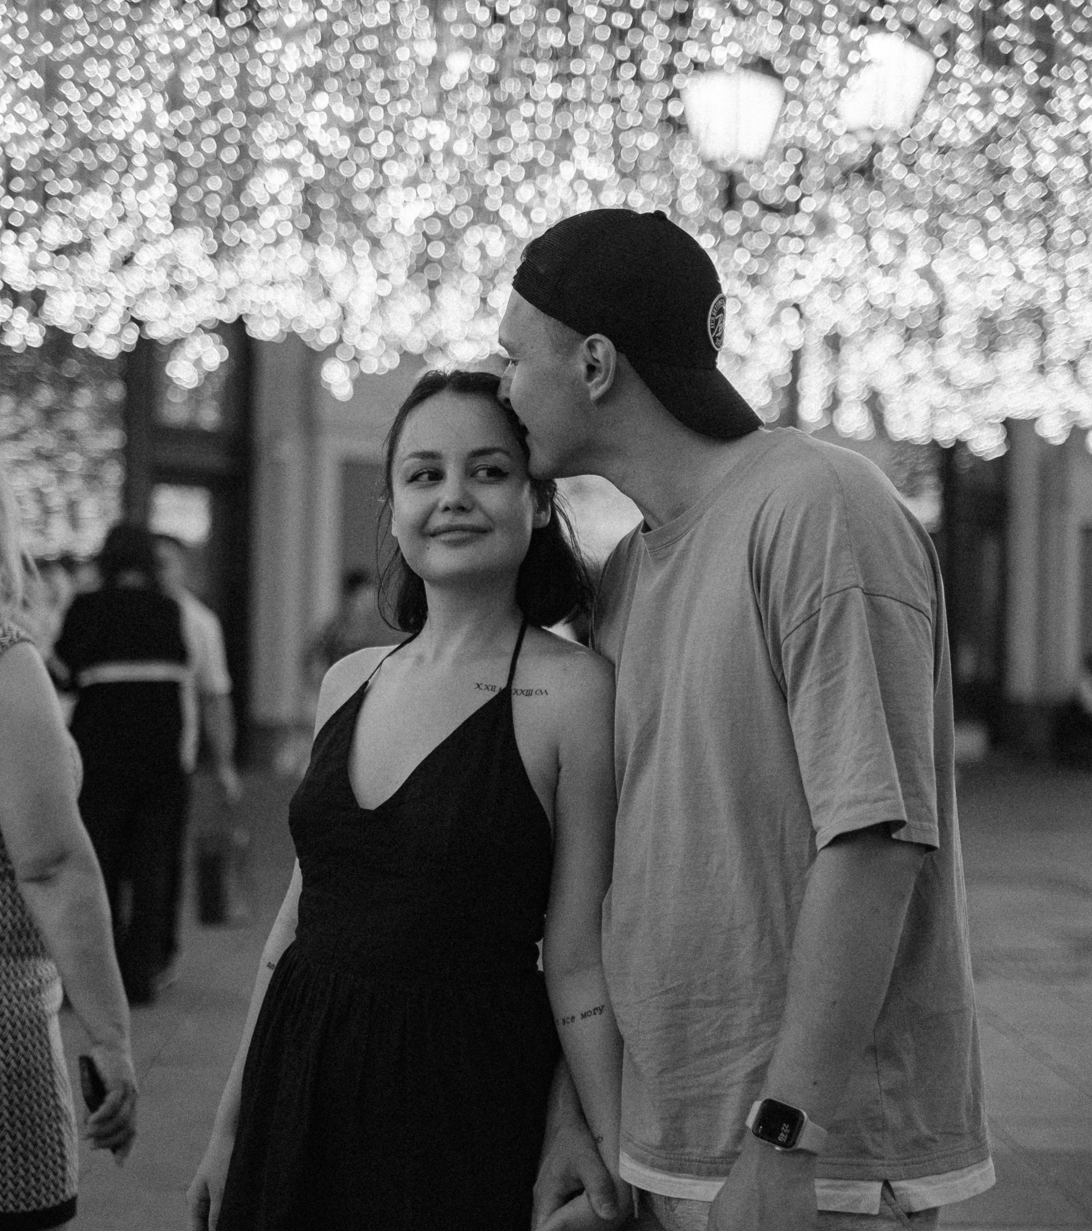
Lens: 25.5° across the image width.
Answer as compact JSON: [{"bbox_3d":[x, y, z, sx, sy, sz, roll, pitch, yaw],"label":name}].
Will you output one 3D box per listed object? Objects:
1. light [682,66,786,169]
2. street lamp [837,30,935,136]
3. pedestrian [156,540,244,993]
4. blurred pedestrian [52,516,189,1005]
[{"bbox_3d":[1.030,-2.736,13.200,0.520,0.580,0.520,1,0,0],"label":"light"},{"bbox_3d":[1.731,-2.741,12.400,0.520,0.570,0.520,1,0,0],"label":"street lamp"},{"bbox_3d":[-1.407,0.547,9.200,0.500,1.720,0.340,1,0,6],"label":"pedestrian"},{"bbox_3d":[-1.485,0.523,8.500,0.480,1.690,0.360,1,0,-6],"label":"blurred pedestrian"}]

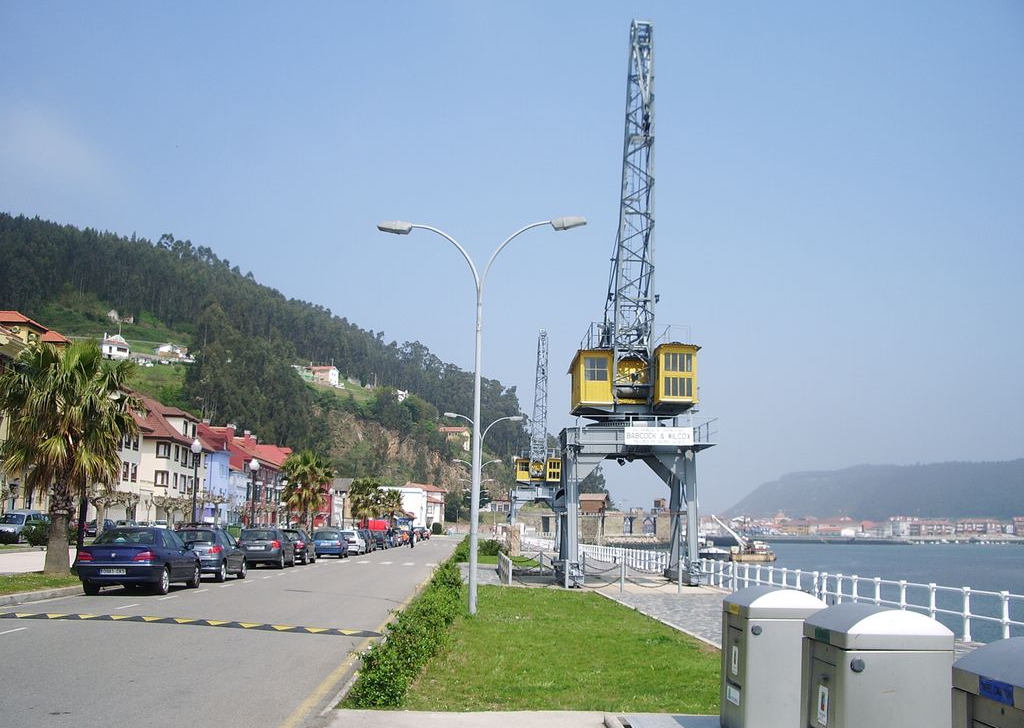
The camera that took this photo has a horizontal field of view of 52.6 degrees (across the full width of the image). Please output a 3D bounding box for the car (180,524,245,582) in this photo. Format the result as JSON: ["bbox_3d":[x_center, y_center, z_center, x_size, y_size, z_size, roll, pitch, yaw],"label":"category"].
[{"bbox_3d":[-8.537,5.348,29.177,1.666,1.442,3.867,1,-9,-2],"label":"car"}]

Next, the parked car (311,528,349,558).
[{"bbox_3d":[-9.537,9.539,54.875,1.680,1.500,4.000,1,-9,-2],"label":"parked car"}]

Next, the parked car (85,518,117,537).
[{"bbox_3d":[-33.303,13.346,84.000,1.720,1.430,4.150,1,-9,-2],"label":"parked car"}]

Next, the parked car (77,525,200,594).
[{"bbox_3d":[-8.287,4.449,23.590,1.766,1.411,4.601,1,-9,-2],"label":"parked car"}]

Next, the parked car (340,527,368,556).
[{"bbox_3d":[-10.069,11.078,64.182,1.696,1.442,4.215,1,-9,-2],"label":"parked car"}]

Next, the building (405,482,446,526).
[{"bbox_3d":[-17.754,30.708,212.325,9.500,10.400,10.000,1,-9,-2],"label":"building"}]

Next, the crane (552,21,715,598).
[{"bbox_3d":[4.004,-1.660,37.517,5.000,18.900,7.400,1,-9,-2],"label":"crane"}]

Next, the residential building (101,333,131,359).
[{"bbox_3d":[-139.774,-5.817,365.000,9.300,8.800,7.600,7,-11,-34],"label":"residential building"}]

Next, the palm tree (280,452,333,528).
[{"bbox_3d":[-13.237,8.843,67.019,3.400,6.400,3.400,1,-9,-2],"label":"palm tree"}]

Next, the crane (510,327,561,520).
[{"bbox_3d":[2.174,6.908,89.686,4.800,18.700,7.200,1,-9,-2],"label":"crane"}]

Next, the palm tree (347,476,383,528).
[{"bbox_3d":[-14.821,14.824,104.513,3.500,6.600,3.500,1,-9,-2],"label":"palm tree"}]

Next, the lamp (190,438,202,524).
[{"bbox_3d":[-11.987,5.179,39.275,0.450,4.750,0.450,1,-9,-2],"label":"lamp"}]

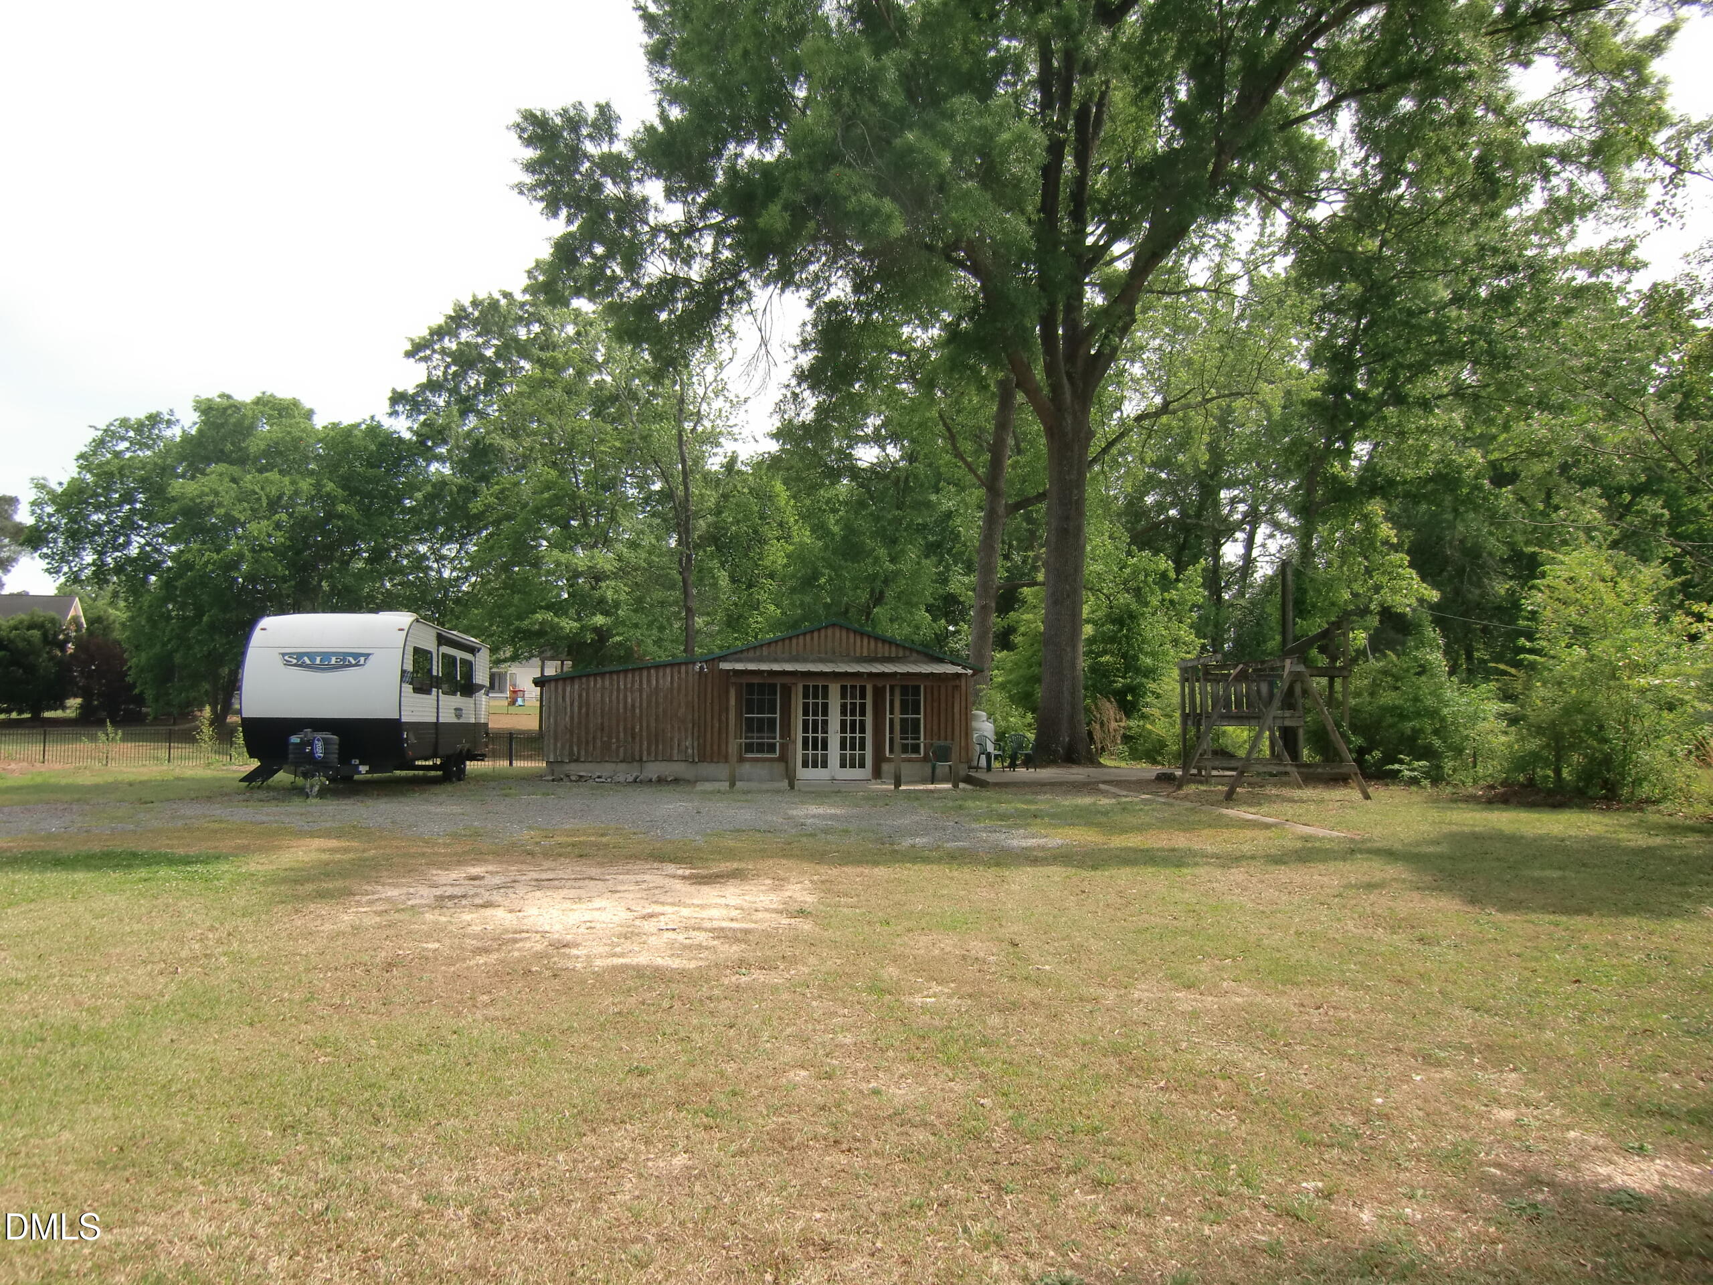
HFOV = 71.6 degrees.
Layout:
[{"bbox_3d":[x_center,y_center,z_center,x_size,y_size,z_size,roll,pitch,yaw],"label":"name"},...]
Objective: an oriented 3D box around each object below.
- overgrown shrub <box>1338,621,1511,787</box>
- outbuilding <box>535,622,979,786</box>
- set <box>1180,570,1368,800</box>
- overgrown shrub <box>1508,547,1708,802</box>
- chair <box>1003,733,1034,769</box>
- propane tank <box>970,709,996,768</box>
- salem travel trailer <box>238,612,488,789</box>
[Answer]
[{"bbox_3d":[12.702,1.321,26.372,3.800,3.600,3.400,0,-4,0],"label":"overgrown shrub"},{"bbox_3d":[-2.348,1.400,27.669,9.500,3.500,8.400,1,-4,-6],"label":"outbuilding"},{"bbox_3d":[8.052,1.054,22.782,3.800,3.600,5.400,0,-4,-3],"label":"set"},{"bbox_3d":[13.404,0.516,21.215,3.600,4.600,3.400,0,-4,0],"label":"overgrown shrub"},{"bbox_3d":[3.707,2.495,26.842,0.580,0.860,0.580,1,-4,-14],"label":"chair"},{"bbox_3d":[2.929,2.325,28.207,0.760,1.350,0.760,0,-4,0],"label":"propane tank"},{"bbox_3d":[-8.998,1.147,22.575,2.550,3.150,8.600,1,-4,-7],"label":"salem travel trailer"}]

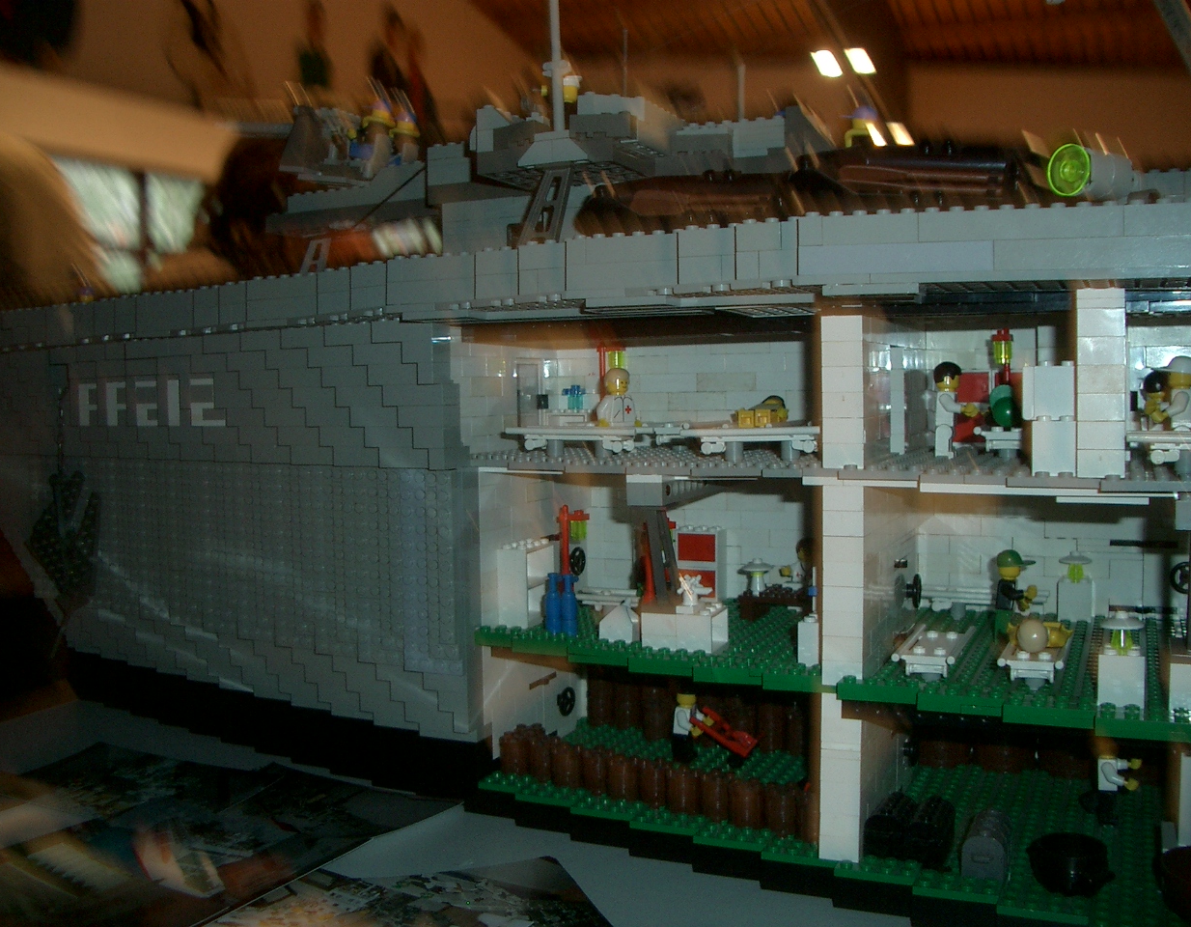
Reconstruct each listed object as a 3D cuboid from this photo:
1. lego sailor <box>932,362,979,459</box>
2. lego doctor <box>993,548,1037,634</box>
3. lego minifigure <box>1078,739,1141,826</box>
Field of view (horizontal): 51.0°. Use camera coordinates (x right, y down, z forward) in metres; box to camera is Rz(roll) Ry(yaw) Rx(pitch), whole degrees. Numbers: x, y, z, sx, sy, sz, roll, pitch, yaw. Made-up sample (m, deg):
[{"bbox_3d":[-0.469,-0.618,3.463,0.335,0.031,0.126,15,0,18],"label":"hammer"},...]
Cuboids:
[{"bbox_3d":[0.156,-0.023,0.540,0.018,0.041,0.022,1,4,24],"label":"lego sailor"},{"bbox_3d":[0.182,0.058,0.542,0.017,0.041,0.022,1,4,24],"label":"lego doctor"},{"bbox_3d":[0.213,0.131,0.518,0.024,0.040,0.022,1,4,24],"label":"lego minifigure"}]

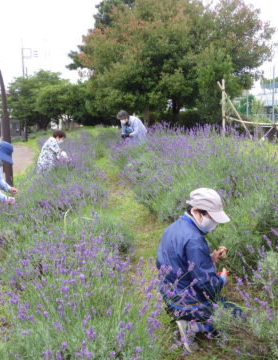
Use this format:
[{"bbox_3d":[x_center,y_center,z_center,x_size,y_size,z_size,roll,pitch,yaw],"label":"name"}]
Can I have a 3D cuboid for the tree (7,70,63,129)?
[{"bbox_3d":[-11.728,-8.895,44.000,6.200,6.700,5.500,0,9,0],"label":"tree"}]

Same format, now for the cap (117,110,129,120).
[{"bbox_3d":[-0.275,-1.137,6.900,0.190,0.150,0.240,6,29,37],"label":"cap"}]

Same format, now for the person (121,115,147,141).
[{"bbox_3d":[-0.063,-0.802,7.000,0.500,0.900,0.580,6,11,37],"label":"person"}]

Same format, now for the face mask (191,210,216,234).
[{"bbox_3d":[0.396,0.251,2.350,0.110,0.120,0.140,23,5,-10],"label":"face mask"}]

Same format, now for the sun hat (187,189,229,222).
[{"bbox_3d":[0.416,0.158,2.360,0.270,0.140,0.175,19,6,-9],"label":"sun hat"}]

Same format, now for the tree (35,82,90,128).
[{"bbox_3d":[-8.274,-8.058,42.000,5.900,5.200,5.400,0,9,0],"label":"tree"}]

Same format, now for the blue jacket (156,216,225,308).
[{"bbox_3d":[0.320,0.504,2.460,0.360,0.550,0.430,6,3,-35],"label":"blue jacket"}]

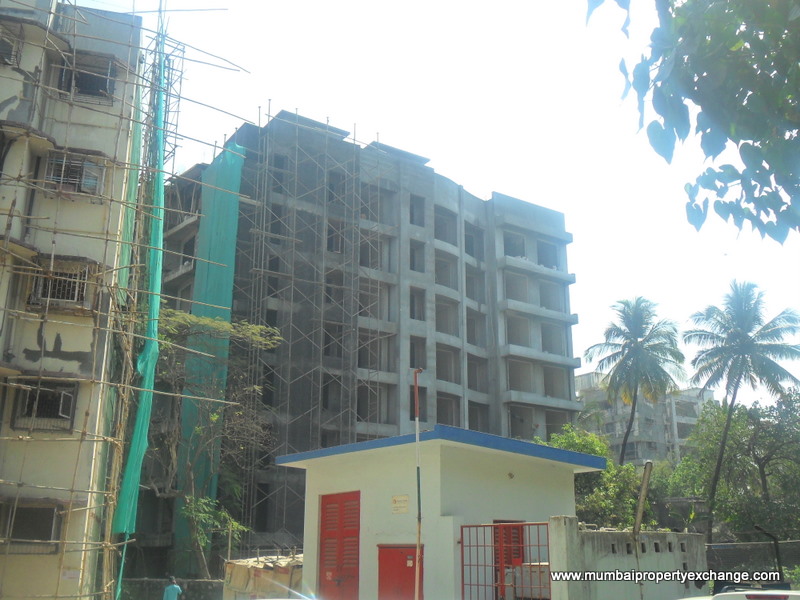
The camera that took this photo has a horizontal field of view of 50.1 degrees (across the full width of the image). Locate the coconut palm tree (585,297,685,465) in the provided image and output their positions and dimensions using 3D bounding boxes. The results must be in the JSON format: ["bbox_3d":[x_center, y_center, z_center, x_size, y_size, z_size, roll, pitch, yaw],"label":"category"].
[{"bbox_3d":[15.672,8.892,54.514,6.350,18.370,6.350,-5,-17,15],"label":"coconut palm tree"}]

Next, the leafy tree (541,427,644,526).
[{"bbox_3d":[7.055,7.829,30.233,3.720,6.670,3.720,-4,-17,12],"label":"leafy tree"}]

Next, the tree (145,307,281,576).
[{"bbox_3d":[-6.360,5.206,27.426,4.450,10.080,4.450,4,-17,-12],"label":"tree"}]

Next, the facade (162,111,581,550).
[{"bbox_3d":[-2.037,5.128,55.507,25.300,26.100,13.500,12,-20,-34],"label":"facade"}]

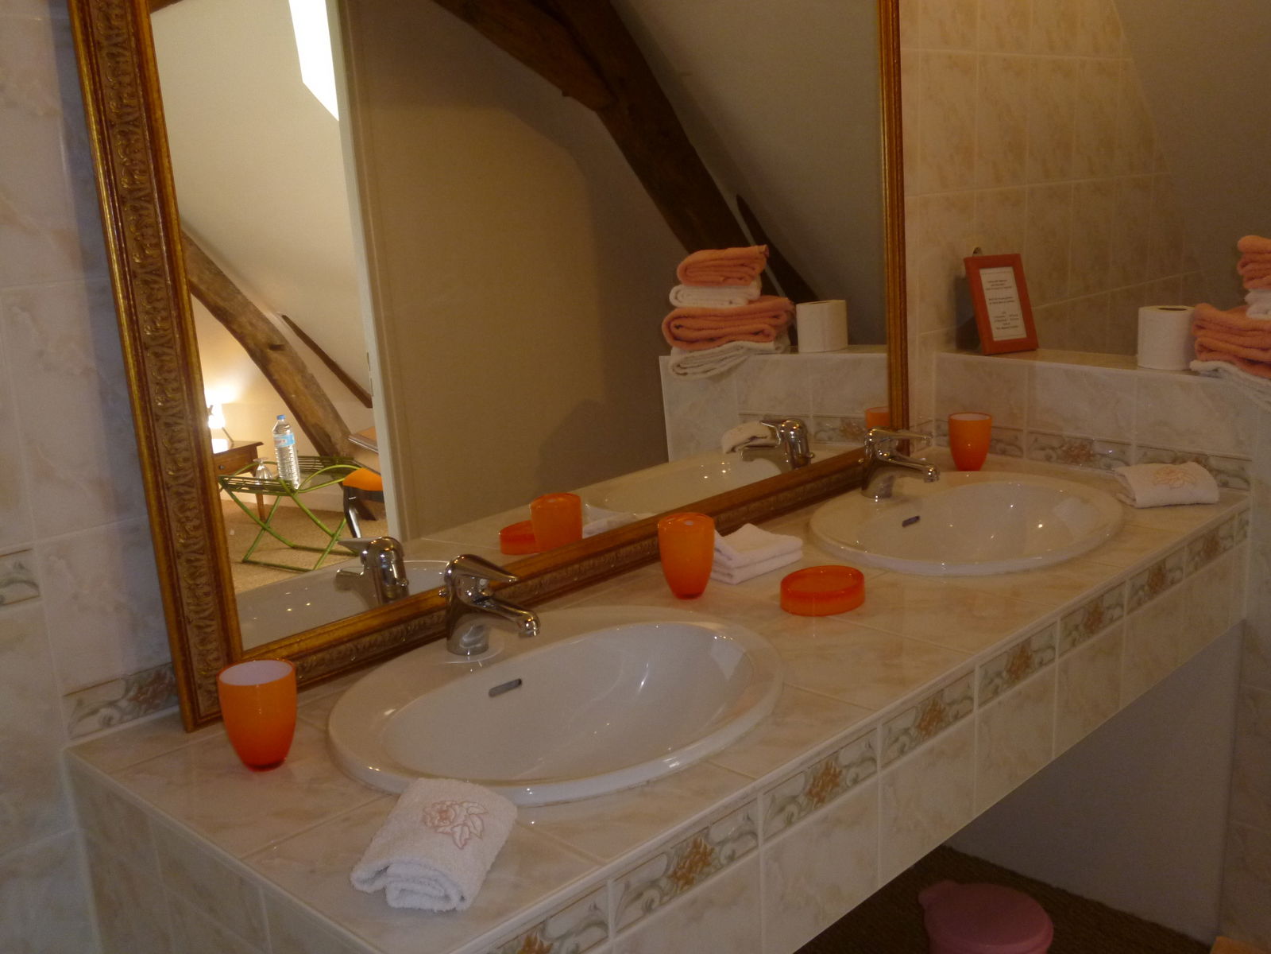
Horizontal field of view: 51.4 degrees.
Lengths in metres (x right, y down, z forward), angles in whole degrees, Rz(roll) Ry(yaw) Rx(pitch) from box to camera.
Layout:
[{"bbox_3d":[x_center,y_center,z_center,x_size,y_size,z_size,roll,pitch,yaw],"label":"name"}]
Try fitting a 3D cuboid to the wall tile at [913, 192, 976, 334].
[{"bbox_3d":[0.582,-0.404,2.483,0.010,0.248,0.198,11,19,43],"label":"wall tile"}]

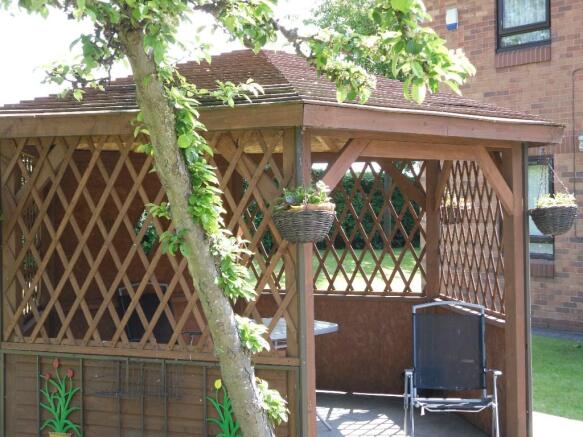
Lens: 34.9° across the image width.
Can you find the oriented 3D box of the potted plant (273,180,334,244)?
[{"bbox_3d":[0.059,-0.034,4.536,0.305,0.300,0.300,-1,1,0],"label":"potted plant"}]

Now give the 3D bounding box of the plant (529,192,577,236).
[{"bbox_3d":[1.653,-0.025,5.859,0.305,0.280,0.300,-1,1,0],"label":"plant"}]

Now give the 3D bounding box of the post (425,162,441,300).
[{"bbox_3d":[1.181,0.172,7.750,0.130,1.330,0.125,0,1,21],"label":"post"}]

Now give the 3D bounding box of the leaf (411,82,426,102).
[{"bbox_3d":[0.453,-0.449,3.300,0.053,0.070,0.030,-1,1,0],"label":"leaf"}]

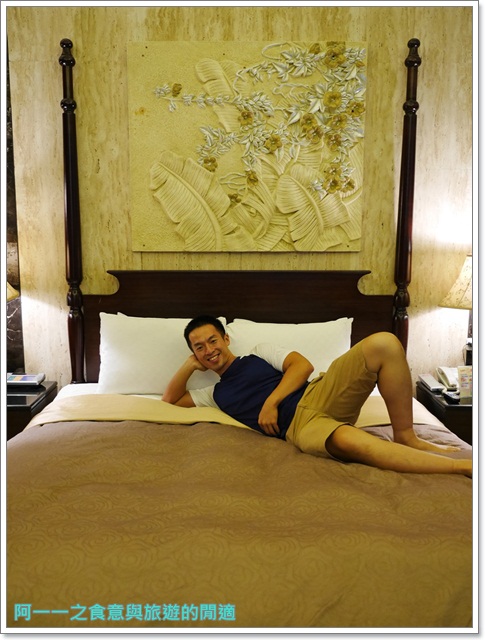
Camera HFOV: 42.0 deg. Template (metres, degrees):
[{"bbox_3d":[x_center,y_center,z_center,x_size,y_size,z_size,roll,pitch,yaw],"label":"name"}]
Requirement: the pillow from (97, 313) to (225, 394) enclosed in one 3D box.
[{"bbox_3d":[-0.405,0.169,3.186,0.650,0.430,0.170,0,-6,0],"label":"pillow"}]

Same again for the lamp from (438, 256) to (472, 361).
[{"bbox_3d":[1.205,0.031,3.194,0.430,0.720,0.430,0,9,0],"label":"lamp"}]

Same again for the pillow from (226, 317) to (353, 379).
[{"bbox_3d":[0.240,0.179,3.187,0.640,0.430,0.170,0,-6,0],"label":"pillow"}]

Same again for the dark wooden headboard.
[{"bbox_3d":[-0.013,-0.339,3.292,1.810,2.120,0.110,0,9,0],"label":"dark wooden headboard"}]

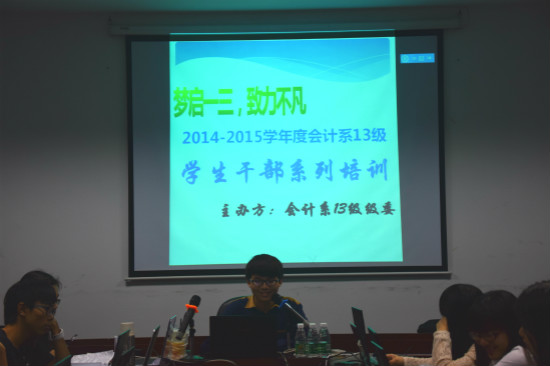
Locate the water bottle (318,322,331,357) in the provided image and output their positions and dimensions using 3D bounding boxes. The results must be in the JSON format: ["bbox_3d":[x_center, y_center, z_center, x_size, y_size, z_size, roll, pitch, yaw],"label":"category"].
[{"bbox_3d":[0.249,0.798,6.050,0.058,0.171,0.058,-1,-1,0],"label":"water bottle"}]

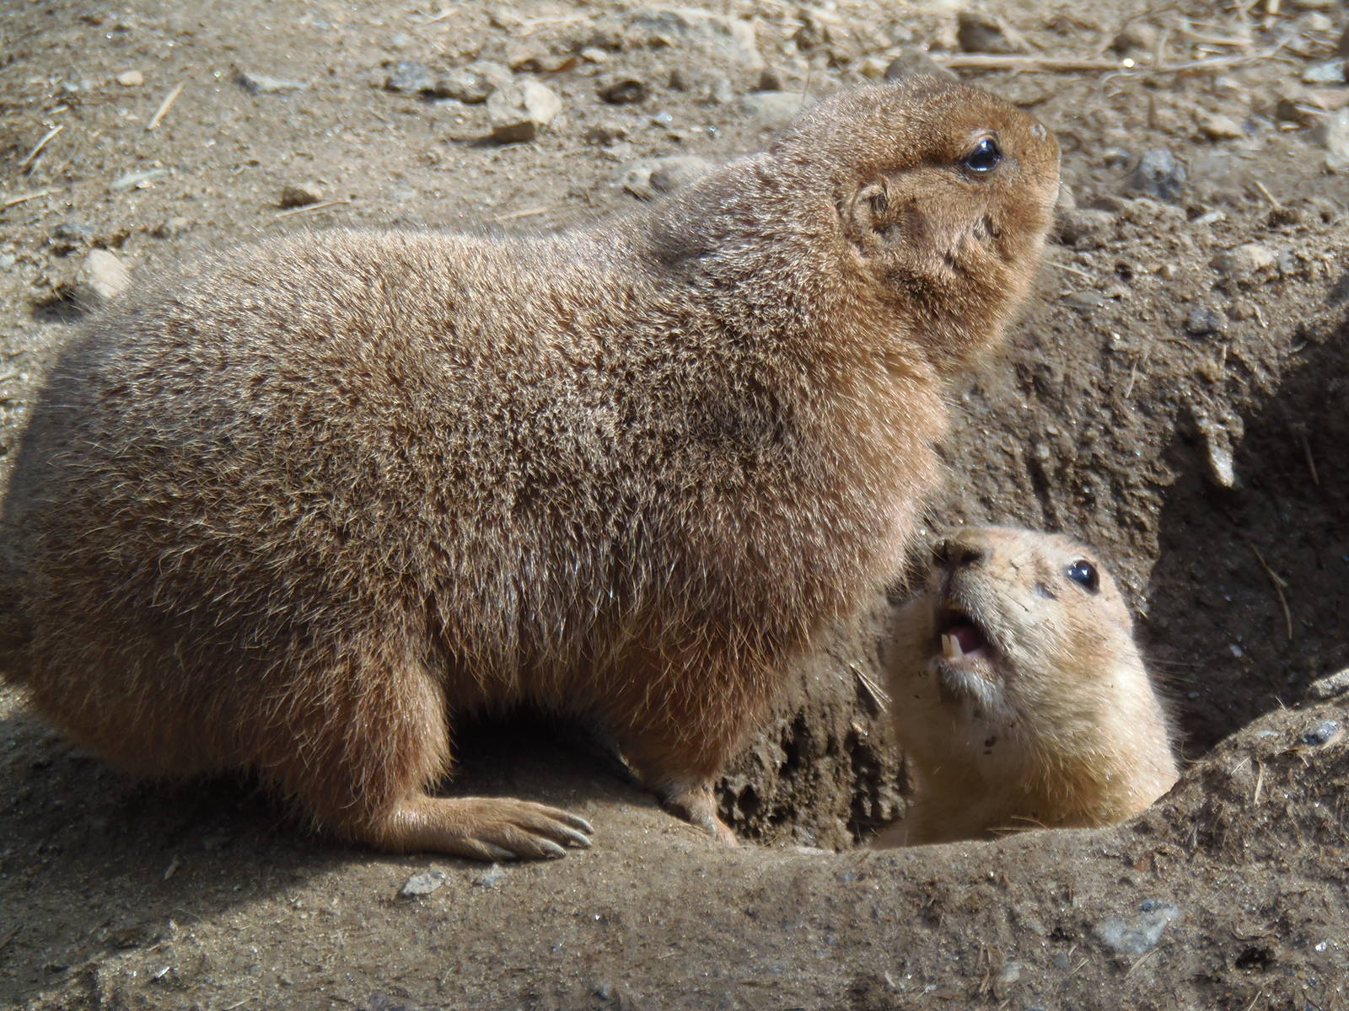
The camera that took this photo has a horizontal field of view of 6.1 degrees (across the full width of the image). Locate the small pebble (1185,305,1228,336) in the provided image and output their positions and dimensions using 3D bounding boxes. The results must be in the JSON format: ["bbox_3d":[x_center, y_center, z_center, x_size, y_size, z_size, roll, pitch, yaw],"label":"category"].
[{"bbox_3d":[0.157,-0.055,3.750,0.012,0.008,0.010,0,21,0],"label":"small pebble"}]

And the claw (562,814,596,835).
[{"bbox_3d":[-0.026,0.088,3.500,0.010,0.004,0.004,20,22,1],"label":"claw"}]

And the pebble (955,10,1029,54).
[{"bbox_3d":[0.102,-0.151,4.060,0.024,0.012,0.018,0,21,0],"label":"pebble"}]

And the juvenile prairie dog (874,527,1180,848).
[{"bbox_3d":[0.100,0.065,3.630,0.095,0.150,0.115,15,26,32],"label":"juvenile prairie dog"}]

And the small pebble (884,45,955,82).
[{"bbox_3d":[0.078,-0.140,4.044,0.022,0.011,0.018,0,22,0],"label":"small pebble"}]

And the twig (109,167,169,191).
[{"bbox_3d":[-0.168,-0.103,4.000,0.021,0.003,0.004,-15,28,-30],"label":"twig"}]

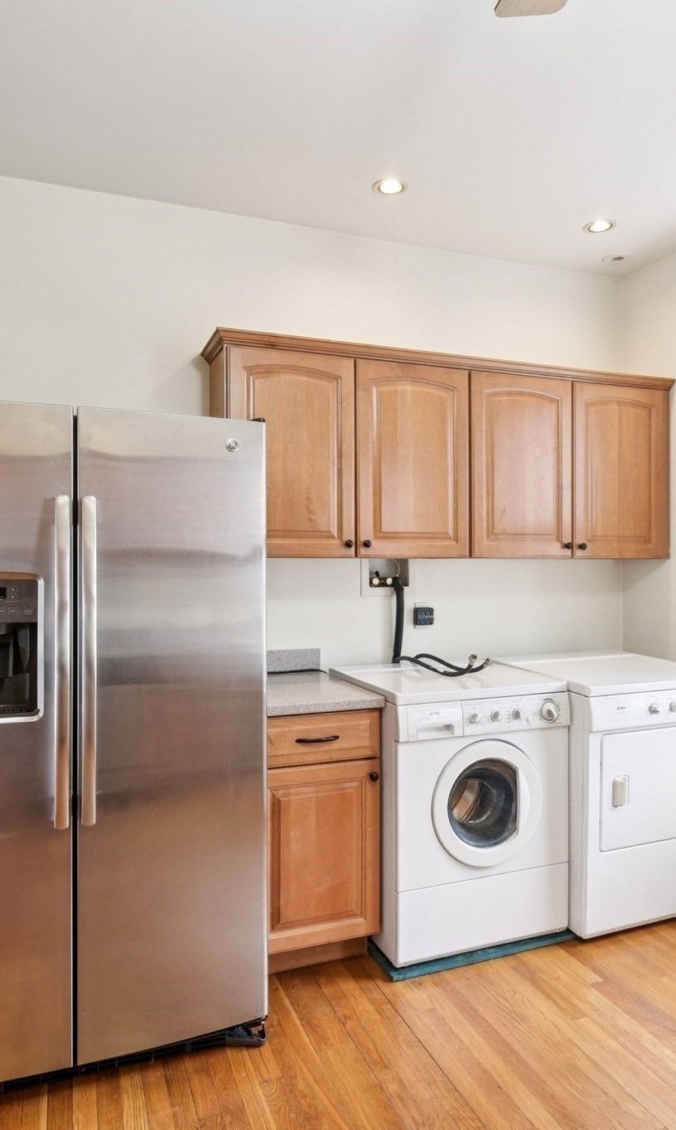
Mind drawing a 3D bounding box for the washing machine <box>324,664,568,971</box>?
[{"bbox_3d":[0.412,0.882,2.749,0.682,0.895,0.675,0,0,-20],"label":"washing machine"}]

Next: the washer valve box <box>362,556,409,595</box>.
[{"bbox_3d":[0.211,0.052,3.125,0.245,0.164,0.080,0,0,-20],"label":"washer valve box"}]

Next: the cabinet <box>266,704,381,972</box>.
[{"bbox_3d":[-0.176,0.921,2.602,0.457,0.878,0.635,0,0,-20],"label":"cabinet"}]

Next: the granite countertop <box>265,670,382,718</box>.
[{"bbox_3d":[-0.171,0.463,2.593,0.460,0.038,0.655,0,0,-20],"label":"granite countertop"}]

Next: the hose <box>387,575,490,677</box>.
[{"bbox_3d":[0.429,0.240,2.955,0.315,0.390,0.410,0,0,-20],"label":"hose"}]

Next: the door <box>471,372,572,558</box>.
[{"bbox_3d":[0.773,-0.406,2.957,0.494,0.757,0.025,0,0,-20],"label":"door"}]

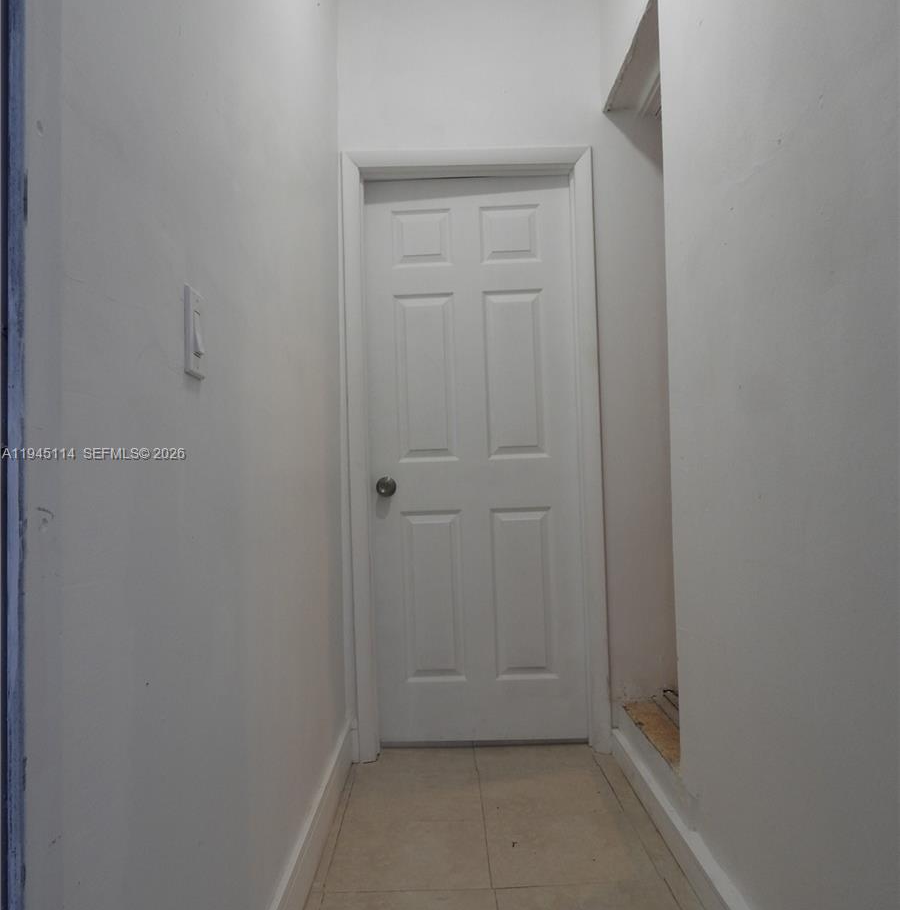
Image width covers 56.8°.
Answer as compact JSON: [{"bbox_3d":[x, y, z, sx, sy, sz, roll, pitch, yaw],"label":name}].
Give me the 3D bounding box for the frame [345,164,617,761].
[{"bbox_3d":[0.083,-0.011,2.944,0.878,2.110,0.120,-2,-1,-1],"label":"frame"}]

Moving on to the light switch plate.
[{"bbox_3d":[-0.347,-0.166,1.137,0.012,0.116,0.071,-2,-1,-1],"label":"light switch plate"}]

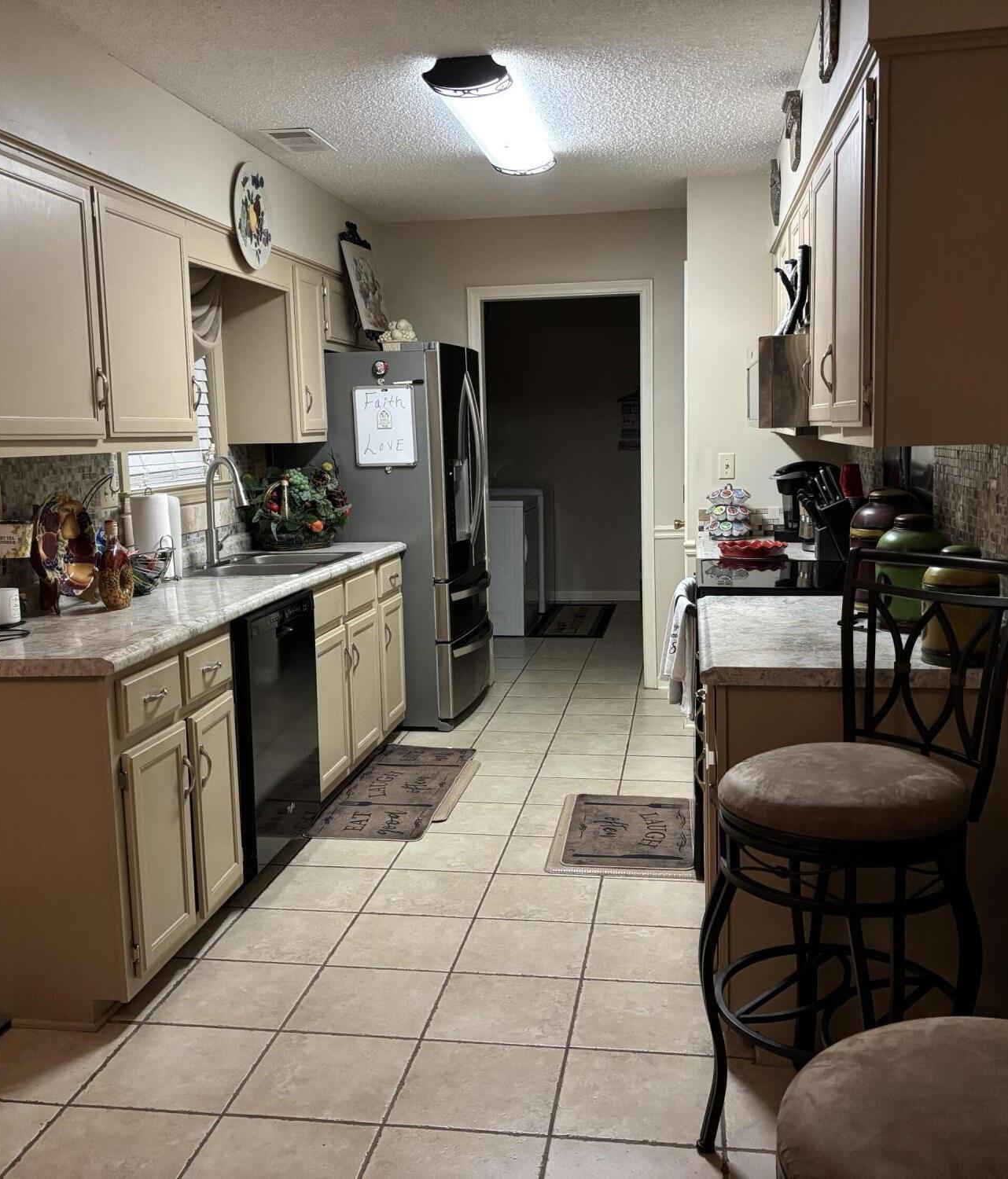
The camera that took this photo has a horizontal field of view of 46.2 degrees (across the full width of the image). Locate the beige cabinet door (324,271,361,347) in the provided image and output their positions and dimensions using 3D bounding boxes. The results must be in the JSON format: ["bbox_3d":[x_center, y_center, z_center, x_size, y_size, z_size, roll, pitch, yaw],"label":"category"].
[{"bbox_3d":[-0.755,-1.273,5.449,0.022,0.277,0.473,0,8,9],"label":"beige cabinet door"}]

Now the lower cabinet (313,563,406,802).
[{"bbox_3d":[-0.870,0.326,4.870,0.630,0.830,1.405,0,8,9],"label":"lower cabinet"}]

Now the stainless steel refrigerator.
[{"bbox_3d":[-0.533,-0.289,5.974,0.870,1.790,0.900,0,8,9],"label":"stainless steel refrigerator"}]

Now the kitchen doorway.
[{"bbox_3d":[0.319,-0.515,6.177,0.959,2.085,0.140,0,8,9],"label":"kitchen doorway"}]

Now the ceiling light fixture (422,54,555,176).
[{"bbox_3d":[-0.016,-1.554,3.963,0.255,0.098,1.242,0,8,9],"label":"ceiling light fixture"}]

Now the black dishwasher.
[{"bbox_3d":[-0.984,0.449,3.783,0.609,0.808,0.605,0,8,9],"label":"black dishwasher"}]

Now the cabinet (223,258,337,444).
[{"bbox_3d":[-0.974,-0.998,4.988,0.346,0.752,0.469,0,8,9],"label":"cabinet"}]

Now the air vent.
[{"bbox_3d":[-0.740,-1.625,4.302,0.178,0.020,0.370,0,8,9],"label":"air vent"}]

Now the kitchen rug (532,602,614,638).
[{"bbox_3d":[0.513,0.226,8.550,0.505,0.012,1.420,0,8,9],"label":"kitchen rug"}]

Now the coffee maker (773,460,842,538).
[{"bbox_3d":[1.283,-0.379,4.946,0.310,0.335,0.230,-2,8,-6],"label":"coffee maker"}]

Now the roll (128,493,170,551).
[{"bbox_3d":[-1.220,-0.181,4.133,0.140,0.285,0.140,-1,8,0],"label":"roll"}]

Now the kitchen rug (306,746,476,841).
[{"bbox_3d":[-0.406,0.782,4.690,0.420,0.015,1.190,0,8,9],"label":"kitchen rug"}]

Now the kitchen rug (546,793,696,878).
[{"bbox_3d":[0.431,0.840,4.113,0.470,0.018,0.825,0,8,9],"label":"kitchen rug"}]

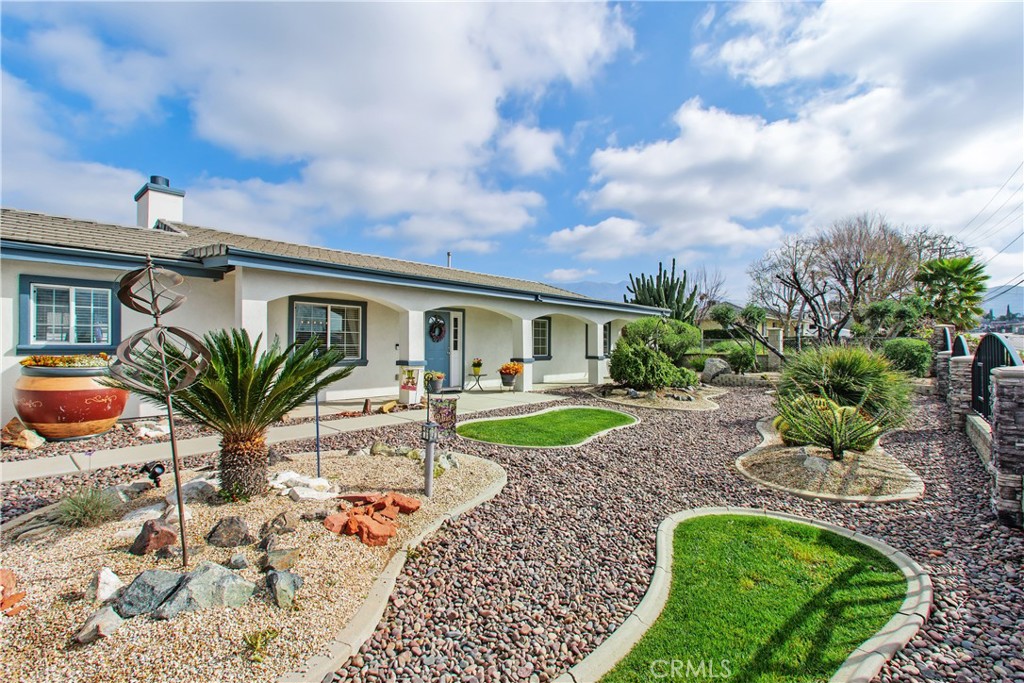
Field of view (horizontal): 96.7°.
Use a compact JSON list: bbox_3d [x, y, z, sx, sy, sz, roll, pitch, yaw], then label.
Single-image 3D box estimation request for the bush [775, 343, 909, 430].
[{"bbox_3d":[4.970,0.630,6.800,1.650,1.200,1.600,0,-1,0],"label":"bush"}]

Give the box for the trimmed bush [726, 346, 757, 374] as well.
[{"bbox_3d":[7.210,0.600,14.300,0.920,0.880,0.900,0,-1,0],"label":"trimmed bush"}]

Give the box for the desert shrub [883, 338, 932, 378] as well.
[{"bbox_3d":[11.384,0.461,13.100,1.250,1.120,1.200,0,-1,41],"label":"desert shrub"}]

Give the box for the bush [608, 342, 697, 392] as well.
[{"bbox_3d":[3.678,0.659,12.000,2.050,1.270,1.750,0,-1,17],"label":"bush"}]

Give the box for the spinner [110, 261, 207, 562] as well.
[{"bbox_3d":[-1.730,0.364,2.290,0.410,1.570,0.410,-5,3,-37],"label":"spinner"}]

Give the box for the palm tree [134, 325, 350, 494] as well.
[{"bbox_3d":[-2.348,0.601,3.850,1.850,1.430,1.800,0,-1,-31],"label":"palm tree"}]

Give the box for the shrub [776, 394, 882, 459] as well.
[{"bbox_3d":[3.210,0.850,4.600,1.000,0.680,0.950,0,-1,0],"label":"shrub"}]

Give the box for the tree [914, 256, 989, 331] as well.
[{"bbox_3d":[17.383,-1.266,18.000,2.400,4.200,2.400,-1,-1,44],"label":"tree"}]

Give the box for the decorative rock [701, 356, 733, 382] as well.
[{"bbox_3d":[6.830,0.935,15.200,1.020,0.860,0.850,0,-1,24],"label":"decorative rock"}]

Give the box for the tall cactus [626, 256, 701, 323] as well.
[{"bbox_3d":[6.900,-1.400,21.000,3.300,4.700,3.000,0,-1,0],"label":"tall cactus"}]

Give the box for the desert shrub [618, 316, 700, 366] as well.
[{"bbox_3d":[4.405,0.148,13.500,2.250,1.800,2.000,0,-1,18],"label":"desert shrub"}]

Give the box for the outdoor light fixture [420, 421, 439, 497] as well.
[{"bbox_3d":[-0.680,0.964,3.750,0.135,0.630,0.135,0,-1,-10],"label":"outdoor light fixture"}]

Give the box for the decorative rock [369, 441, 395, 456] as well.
[{"bbox_3d":[-1.430,1.176,5.000,0.290,0.160,0.210,0,-1,0],"label":"decorative rock"}]

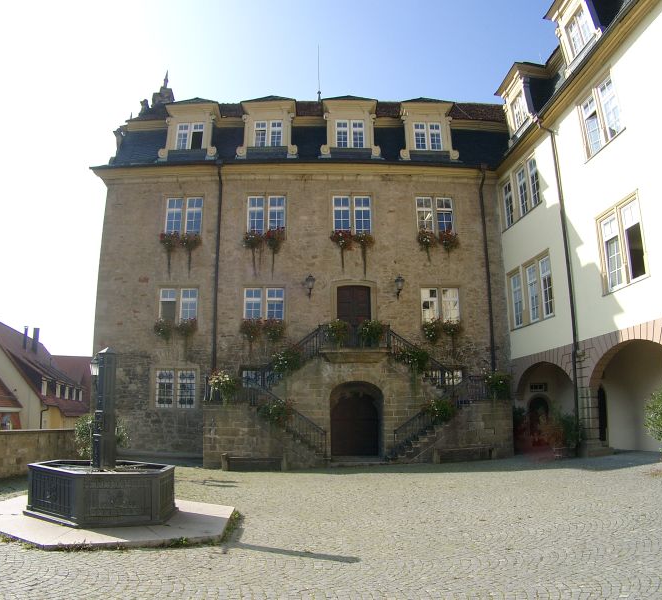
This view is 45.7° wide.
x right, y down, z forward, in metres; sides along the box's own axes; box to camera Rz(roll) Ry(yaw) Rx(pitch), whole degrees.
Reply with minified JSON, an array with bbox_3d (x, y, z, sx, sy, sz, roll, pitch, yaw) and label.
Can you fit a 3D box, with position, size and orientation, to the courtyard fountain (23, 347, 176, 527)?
[{"bbox_3d":[-3.550,2.098,12.325,2.250,2.700,2.050,4,-10,-28],"label":"courtyard fountain"}]

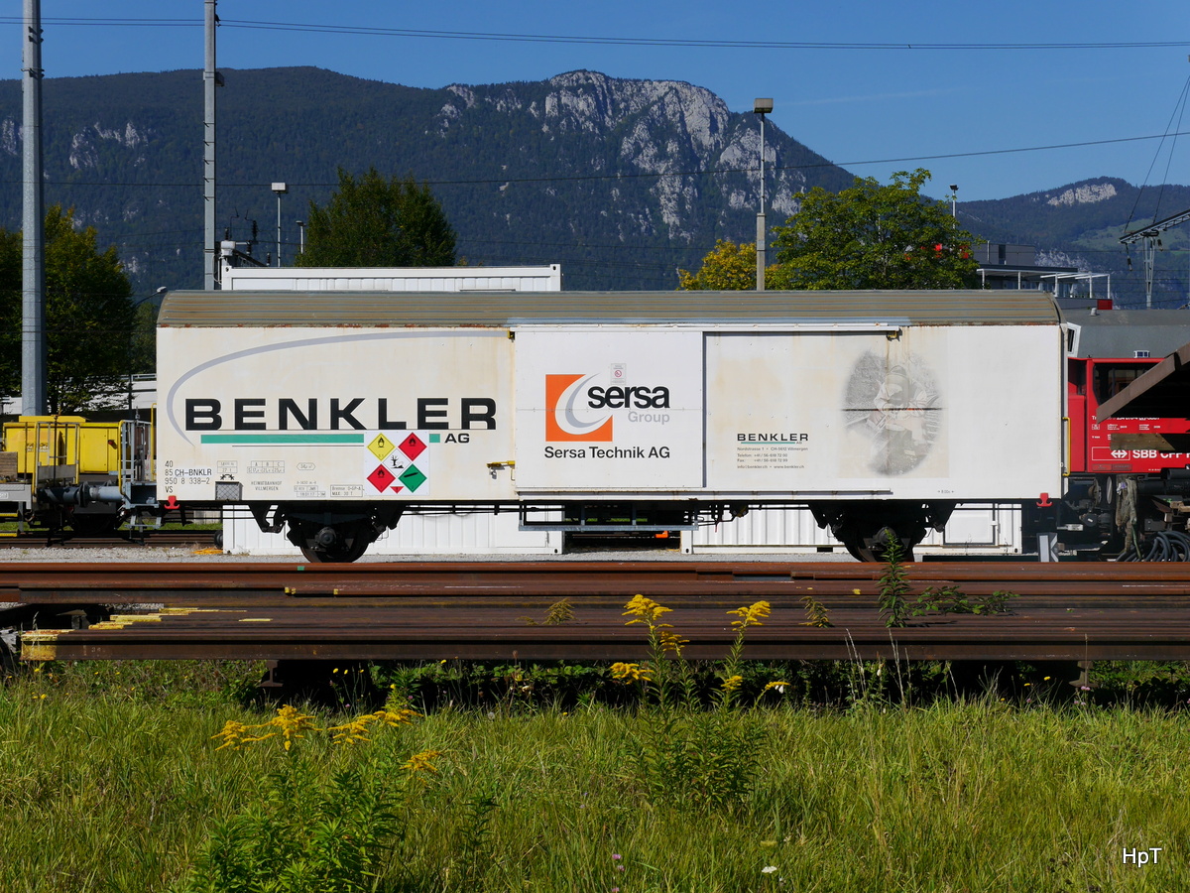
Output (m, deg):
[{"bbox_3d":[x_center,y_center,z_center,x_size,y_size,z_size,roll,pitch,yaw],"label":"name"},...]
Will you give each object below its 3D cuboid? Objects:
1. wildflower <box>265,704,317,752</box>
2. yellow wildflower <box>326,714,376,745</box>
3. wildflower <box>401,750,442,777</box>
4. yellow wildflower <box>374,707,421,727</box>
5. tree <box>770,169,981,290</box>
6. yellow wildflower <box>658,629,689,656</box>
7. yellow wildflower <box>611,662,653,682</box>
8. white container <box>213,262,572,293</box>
[{"bbox_3d":[-1.004,0.932,8.400,0.177,0.157,0.165,0,0,0],"label":"wildflower"},{"bbox_3d":[-0.817,0.946,8.500,0.166,0.100,0.135,0,-1,0],"label":"yellow wildflower"},{"bbox_3d":[-0.578,1.055,8.500,0.140,0.095,0.125,0,-1,0],"label":"wildflower"},{"bbox_3d":[-0.677,0.924,8.700,0.163,0.068,0.140,0,0,0],"label":"yellow wildflower"},{"bbox_3d":[7.654,-2.800,70.000,6.000,9.650,6.000,0,0,0],"label":"tree"},{"bbox_3d":[0.316,0.785,10.200,0.119,0.103,0.115,0,0,0],"label":"yellow wildflower"},{"bbox_3d":[0.142,0.887,10.000,0.172,0.086,0.150,0,0,0],"label":"yellow wildflower"},{"bbox_3d":[-3.651,-1.956,46.720,6.060,2.590,2.440,0,-1,0],"label":"white container"}]

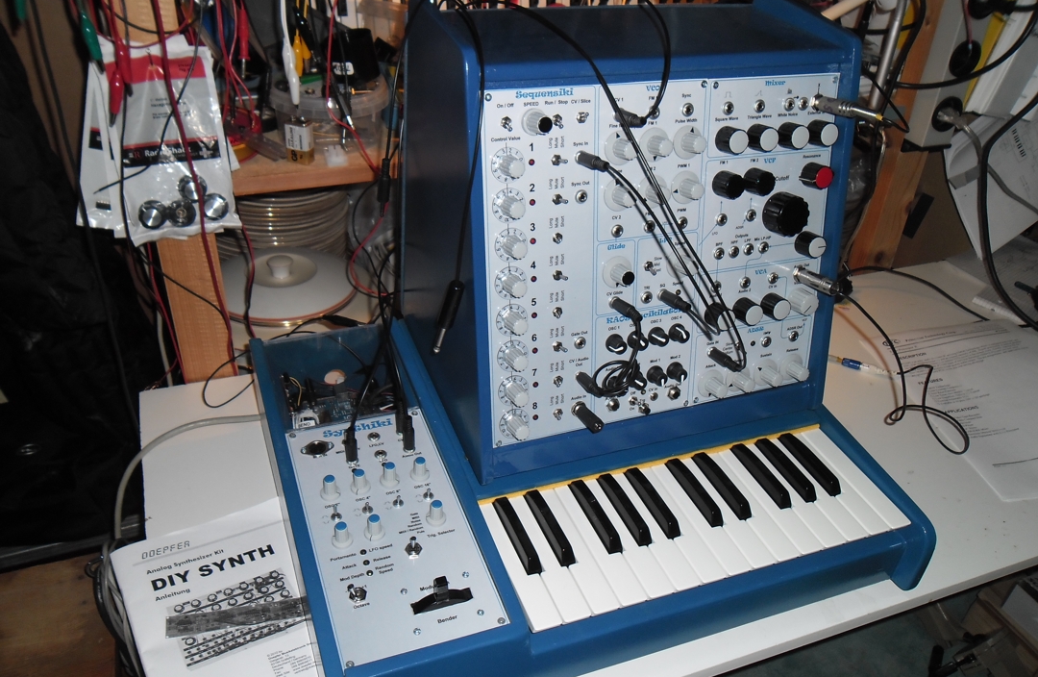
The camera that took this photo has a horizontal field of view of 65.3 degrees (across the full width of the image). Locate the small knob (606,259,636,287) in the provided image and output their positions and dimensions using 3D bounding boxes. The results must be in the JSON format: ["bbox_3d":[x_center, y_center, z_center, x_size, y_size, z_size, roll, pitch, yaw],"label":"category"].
[{"bbox_3d":[0.083,-0.050,0.642,0.026,0.026,0.018,-9,23,-20],"label":"small knob"}]

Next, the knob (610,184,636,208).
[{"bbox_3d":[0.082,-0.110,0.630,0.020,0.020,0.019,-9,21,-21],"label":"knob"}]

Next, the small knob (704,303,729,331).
[{"bbox_3d":[0.175,-0.018,0.703,0.022,0.022,0.016,-9,21,-21],"label":"small knob"}]

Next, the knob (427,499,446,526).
[{"bbox_3d":[-0.065,0.136,0.637,0.016,0.017,0.016,5,36,-3],"label":"knob"}]

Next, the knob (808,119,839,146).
[{"bbox_3d":[0.260,-0.173,0.688,0.022,0.022,0.015,-9,21,-21],"label":"knob"}]

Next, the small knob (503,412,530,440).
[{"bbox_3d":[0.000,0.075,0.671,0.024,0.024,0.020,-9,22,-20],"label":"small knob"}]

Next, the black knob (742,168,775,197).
[{"bbox_3d":[0.205,-0.132,0.688,0.021,0.021,0.017,-9,22,-19],"label":"black knob"}]

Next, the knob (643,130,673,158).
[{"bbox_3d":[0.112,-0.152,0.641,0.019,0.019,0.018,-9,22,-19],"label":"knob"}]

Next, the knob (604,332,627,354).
[{"bbox_3d":[0.084,0.006,0.688,0.017,0.017,0.012,-9,22,-20],"label":"knob"}]

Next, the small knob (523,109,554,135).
[{"bbox_3d":[0.015,-0.155,0.585,0.020,0.020,0.021,-9,21,-21],"label":"small knob"}]

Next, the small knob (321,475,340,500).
[{"bbox_3d":[-0.146,0.115,0.628,0.015,0.017,0.015,-9,38,-20],"label":"small knob"}]

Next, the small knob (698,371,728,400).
[{"bbox_3d":[0.181,0.045,0.740,0.028,0.028,0.018,-9,22,-20],"label":"small knob"}]

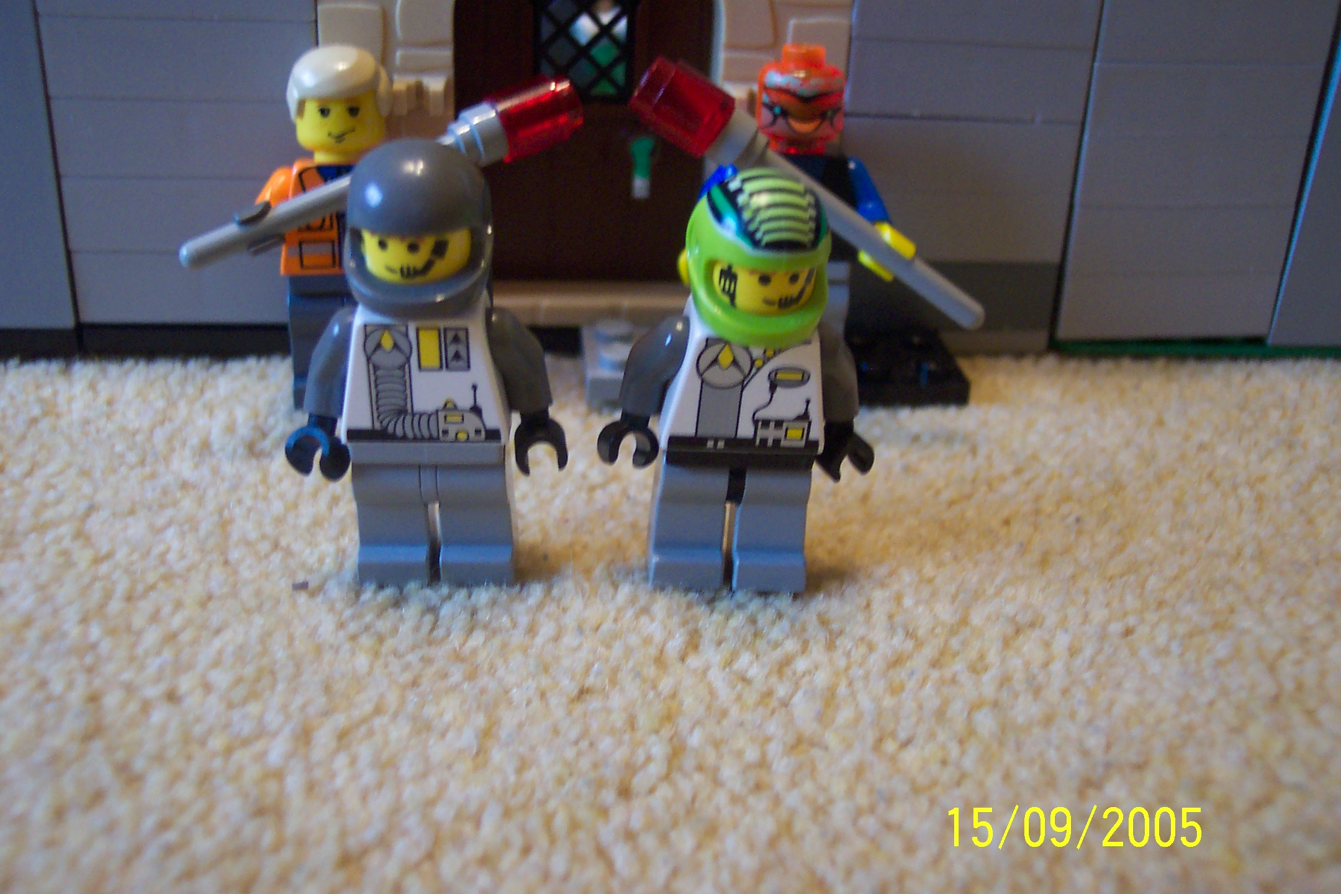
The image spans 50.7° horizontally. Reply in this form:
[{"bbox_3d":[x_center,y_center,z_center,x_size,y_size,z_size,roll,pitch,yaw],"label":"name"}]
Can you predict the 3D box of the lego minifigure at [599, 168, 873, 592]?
[{"bbox_3d":[0.007,-0.007,0.138,0.026,0.044,0.017,2,28,-5],"label":"lego minifigure"}]

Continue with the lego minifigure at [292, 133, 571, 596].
[{"bbox_3d":[-0.023,-0.008,0.139,0.026,0.044,0.017,0,28,-2],"label":"lego minifigure"}]

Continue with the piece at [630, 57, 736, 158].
[{"bbox_3d":[0.001,-0.039,0.161,0.010,0.008,0.008,33,0,0],"label":"piece"}]

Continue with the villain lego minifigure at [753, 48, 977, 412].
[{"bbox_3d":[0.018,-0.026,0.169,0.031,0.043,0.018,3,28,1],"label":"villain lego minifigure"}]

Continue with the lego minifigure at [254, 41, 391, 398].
[{"bbox_3d":[-0.039,-0.026,0.169,0.025,0.042,0.017,-3,28,-10],"label":"lego minifigure"}]

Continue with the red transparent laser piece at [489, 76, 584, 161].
[{"bbox_3d":[-0.016,-0.038,0.166,0.010,0.008,0.008,-20,0,3],"label":"red transparent laser piece"}]

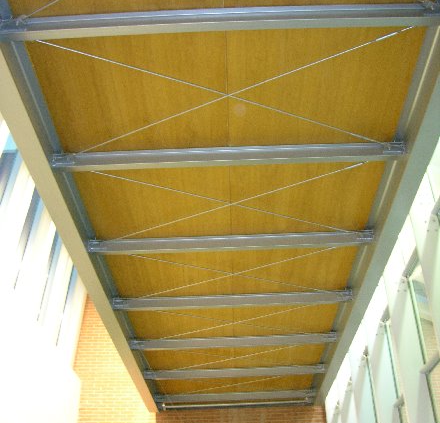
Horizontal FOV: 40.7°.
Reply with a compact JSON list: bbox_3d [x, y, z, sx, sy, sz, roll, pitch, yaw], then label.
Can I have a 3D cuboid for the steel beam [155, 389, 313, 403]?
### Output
[{"bbox_3d":[0.275,3.315,10.691,2.880,0.136,0.067,-2,-33,1],"label":"steel beam"}]

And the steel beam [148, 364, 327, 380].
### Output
[{"bbox_3d":[0.244,2.584,9.523,2.880,0.136,0.067,-2,-33,1],"label":"steel beam"}]

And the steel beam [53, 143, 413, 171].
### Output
[{"bbox_3d":[0.064,-0.453,4.887,2.880,0.136,0.067,-2,-33,1],"label":"steel beam"}]

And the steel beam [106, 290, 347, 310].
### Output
[{"bbox_3d":[0.147,1.081,7.204,2.880,0.136,0.067,-2,-33,1],"label":"steel beam"}]

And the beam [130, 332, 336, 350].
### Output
[{"bbox_3d":[0.186,1.832,8.363,2.880,0.136,0.067,-2,-33,1],"label":"beam"}]

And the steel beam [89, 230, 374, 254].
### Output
[{"bbox_3d":[0.112,0.316,6.046,2.880,0.136,0.067,-2,-33,1],"label":"steel beam"}]

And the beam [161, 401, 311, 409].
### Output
[{"bbox_3d":[0.290,3.501,10.753,2.664,0.050,0.050,-2,-33,1],"label":"beam"}]

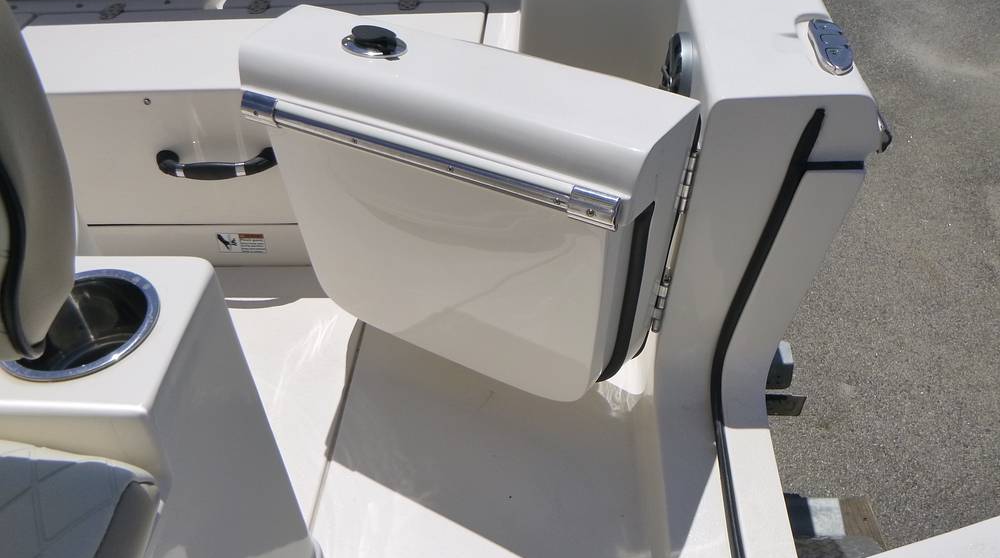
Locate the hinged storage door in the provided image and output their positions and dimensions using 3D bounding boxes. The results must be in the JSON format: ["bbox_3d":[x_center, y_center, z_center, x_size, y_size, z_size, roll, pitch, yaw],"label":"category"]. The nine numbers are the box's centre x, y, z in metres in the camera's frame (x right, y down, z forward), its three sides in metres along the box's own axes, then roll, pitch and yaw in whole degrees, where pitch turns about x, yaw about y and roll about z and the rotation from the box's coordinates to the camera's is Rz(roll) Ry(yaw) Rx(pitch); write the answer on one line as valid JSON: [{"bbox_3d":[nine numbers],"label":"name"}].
[{"bbox_3d":[-0.073,-0.105,1.326,0.648,0.420,0.178,20,35,25],"label":"hinged storage door"}]

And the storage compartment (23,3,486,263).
[{"bbox_3d":[-0.493,-0.292,1.881,0.910,0.435,0.326,0,42,3],"label":"storage compartment"}]

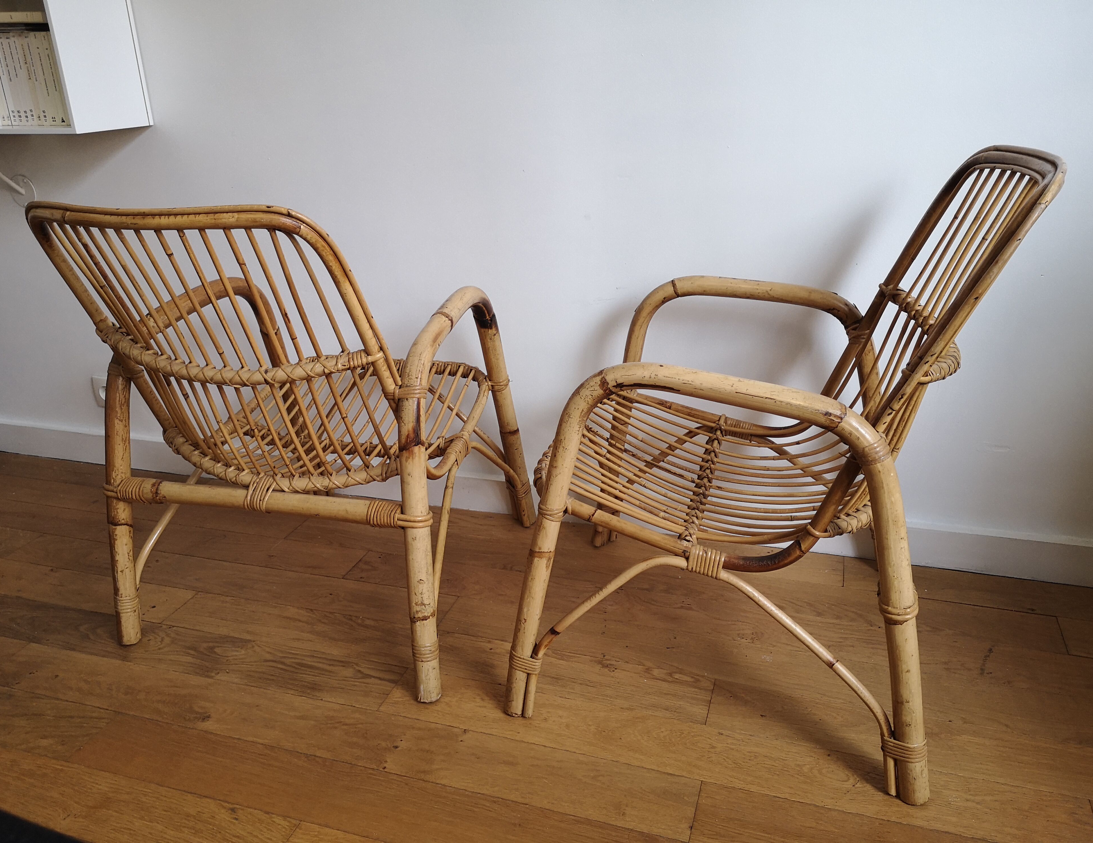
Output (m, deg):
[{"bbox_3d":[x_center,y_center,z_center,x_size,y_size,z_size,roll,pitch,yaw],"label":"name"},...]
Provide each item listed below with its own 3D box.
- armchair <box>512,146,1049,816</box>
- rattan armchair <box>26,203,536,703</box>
[{"bbox_3d":[0.330,0.004,1.396,0.698,0.834,0.645,4,22,17],"label":"armchair"},{"bbox_3d":[-0.426,-0.042,1.619,0.645,0.816,0.698,4,22,16],"label":"rattan armchair"}]

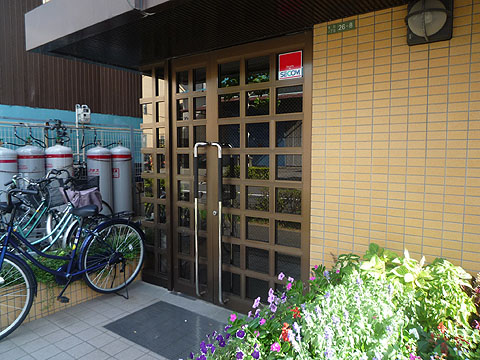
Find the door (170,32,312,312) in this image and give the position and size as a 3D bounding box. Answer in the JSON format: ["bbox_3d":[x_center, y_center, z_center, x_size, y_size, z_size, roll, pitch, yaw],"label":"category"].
[{"bbox_3d":[-0.067,0.017,2.839,1.380,2.170,0.100,3,5,34],"label":"door"}]

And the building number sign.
[{"bbox_3d":[0.642,-0.976,2.212,0.180,0.060,0.010,3,5,34],"label":"building number sign"}]

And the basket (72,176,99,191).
[{"bbox_3d":[-1.653,0.121,3.650,0.340,0.250,0.280,3,5,34],"label":"basket"}]

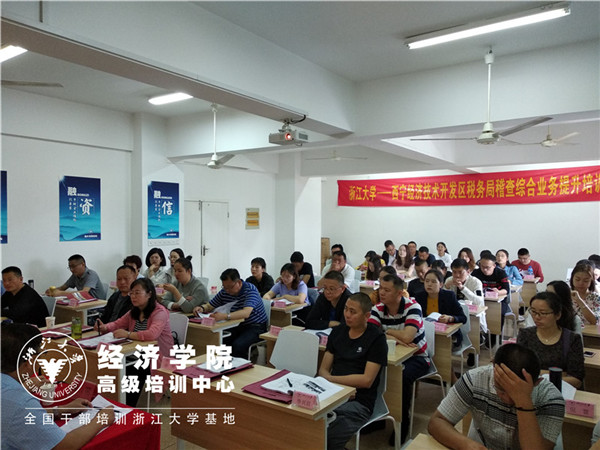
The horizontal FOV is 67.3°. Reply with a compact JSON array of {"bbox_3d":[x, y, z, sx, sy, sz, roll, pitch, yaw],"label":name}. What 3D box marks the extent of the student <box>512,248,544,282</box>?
[{"bbox_3d":[3.434,0.963,6.959,0.515,1.228,0.723,1,1,33],"label":"student"}]

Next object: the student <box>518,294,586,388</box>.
[{"bbox_3d":[1.377,1.018,2.630,0.475,1.238,0.733,1,1,35],"label":"student"}]

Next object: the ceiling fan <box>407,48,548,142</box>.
[{"bbox_3d":[1.743,-1.179,4.122,1.400,0.838,1.400,1,1,34],"label":"ceiling fan"}]

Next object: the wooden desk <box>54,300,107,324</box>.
[{"bbox_3d":[-2.675,1.251,5.239,1.170,0.750,0.420,1,1,31],"label":"wooden desk"}]

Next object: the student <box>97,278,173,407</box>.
[{"bbox_3d":[-1.391,1.066,3.900,0.614,1.196,0.653,1,2,35],"label":"student"}]

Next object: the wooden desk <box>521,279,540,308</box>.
[{"bbox_3d":[3.059,1.213,7.083,1.200,0.750,0.430,1,1,34],"label":"wooden desk"}]

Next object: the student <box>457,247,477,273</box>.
[{"bbox_3d":[2.569,0.985,7.011,0.470,1.250,0.700,1,1,33],"label":"student"}]

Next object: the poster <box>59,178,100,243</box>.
[{"bbox_3d":[-3.080,-0.225,6.324,0.020,0.895,0.600,1,1,35],"label":"poster"}]

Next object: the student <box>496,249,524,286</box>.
[{"bbox_3d":[2.995,1.003,6.643,0.480,1.250,0.680,1,1,32],"label":"student"}]

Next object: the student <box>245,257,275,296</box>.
[{"bbox_3d":[-0.538,1.016,5.467,0.520,1.214,0.750,1,1,34],"label":"student"}]

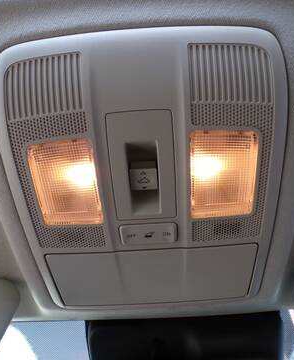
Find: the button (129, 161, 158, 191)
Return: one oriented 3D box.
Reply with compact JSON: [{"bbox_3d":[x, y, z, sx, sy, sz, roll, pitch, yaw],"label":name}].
[{"bbox_3d":[-0.003,-0.003,0.252,0.021,0.010,0.020,-3,-65,3],"label":"button"}]

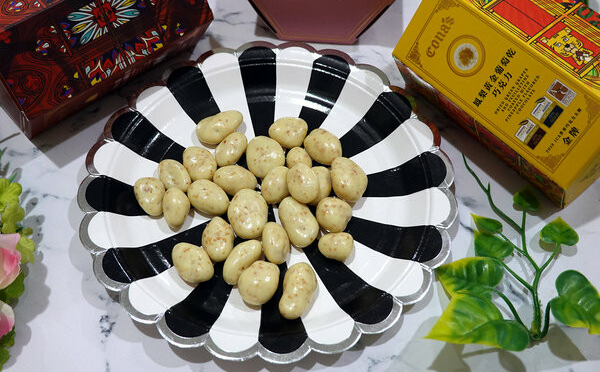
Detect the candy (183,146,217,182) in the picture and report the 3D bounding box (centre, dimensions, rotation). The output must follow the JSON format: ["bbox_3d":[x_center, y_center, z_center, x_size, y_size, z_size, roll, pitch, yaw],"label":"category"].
[{"bbox_3d":[-0.060,-0.014,0.402,0.019,0.018,0.024,-26,62,-16],"label":"candy"}]

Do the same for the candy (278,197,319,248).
[{"bbox_3d":[-0.001,0.020,0.378,0.020,0.019,0.034,-19,60,-13],"label":"candy"}]

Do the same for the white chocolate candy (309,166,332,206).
[{"bbox_3d":[0.010,0.000,0.377,0.016,0.014,0.026,11,58,7],"label":"white chocolate candy"}]

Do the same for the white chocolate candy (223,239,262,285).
[{"bbox_3d":[-0.032,0.042,0.369,0.015,0.014,0.030,24,60,13],"label":"white chocolate candy"}]

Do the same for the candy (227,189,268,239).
[{"bbox_3d":[-0.030,0.015,0.379,0.022,0.020,0.031,-8,58,-6],"label":"candy"}]

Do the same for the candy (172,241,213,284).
[{"bbox_3d":[-0.056,0.040,0.348,0.018,0.017,0.026,-38,65,-22],"label":"candy"}]

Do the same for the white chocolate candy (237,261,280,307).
[{"bbox_3d":[-0.023,0.055,0.382,0.023,0.021,0.027,24,60,14],"label":"white chocolate candy"}]

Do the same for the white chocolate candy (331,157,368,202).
[{"bbox_3d":[0.029,-0.004,0.394,0.020,0.019,0.031,-15,59,-10],"label":"white chocolate candy"}]

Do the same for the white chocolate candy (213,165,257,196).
[{"bbox_3d":[-0.041,-0.004,0.422,0.028,0.017,0.019,12,57,7],"label":"white chocolate candy"}]

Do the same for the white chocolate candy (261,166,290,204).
[{"bbox_3d":[-0.013,0.000,0.377,0.016,0.014,0.025,15,58,9],"label":"white chocolate candy"}]

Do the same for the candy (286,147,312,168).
[{"bbox_3d":[0.000,-0.015,0.387,0.015,0.013,0.016,-10,58,-7],"label":"candy"}]

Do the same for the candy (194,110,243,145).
[{"bbox_3d":[-0.048,-0.035,0.398,0.029,0.015,0.016,-26,61,-16],"label":"candy"}]

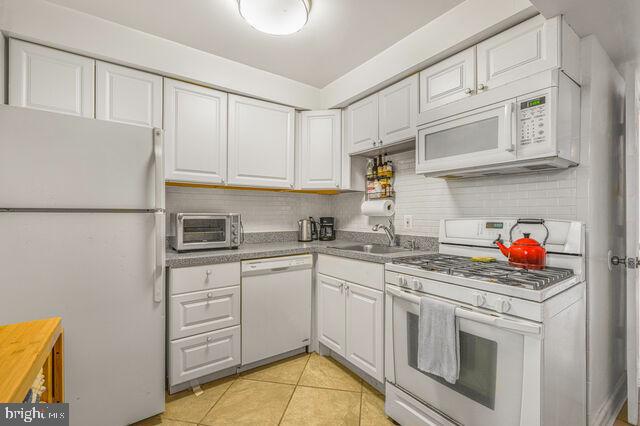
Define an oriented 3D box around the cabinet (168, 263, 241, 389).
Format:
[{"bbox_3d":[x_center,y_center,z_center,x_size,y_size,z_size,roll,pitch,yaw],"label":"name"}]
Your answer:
[{"bbox_3d":[-0.940,0.749,2.204,0.464,0.792,0.589,0,0,-35],"label":"cabinet"}]

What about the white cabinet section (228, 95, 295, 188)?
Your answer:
[{"bbox_3d":[-0.580,-0.596,2.606,0.624,0.738,0.320,0,-1,-35],"label":"white cabinet section"}]

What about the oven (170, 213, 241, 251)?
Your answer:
[{"bbox_3d":[-0.942,0.150,2.348,0.447,0.289,0.345,0,0,-35],"label":"oven"}]

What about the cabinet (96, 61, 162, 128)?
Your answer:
[{"bbox_3d":[-1.353,-0.757,2.037,0.384,0.416,0.320,0,0,-35],"label":"cabinet"}]

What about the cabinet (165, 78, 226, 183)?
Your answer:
[{"bbox_3d":[-1.014,-0.591,2.274,0.446,0.744,0.320,0,0,-35],"label":"cabinet"}]

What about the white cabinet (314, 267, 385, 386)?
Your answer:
[{"bbox_3d":[0.448,0.751,2.291,0.599,0.721,0.734,0,0,-35],"label":"white cabinet"}]

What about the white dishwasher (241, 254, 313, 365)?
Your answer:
[{"bbox_3d":[-0.497,0.747,2.516,0.619,0.790,0.589,0,0,-35],"label":"white dishwasher"}]

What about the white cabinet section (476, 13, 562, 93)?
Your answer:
[{"bbox_3d":[1.147,-0.828,1.577,0.320,0.286,0.382,0,-1,-35],"label":"white cabinet section"}]

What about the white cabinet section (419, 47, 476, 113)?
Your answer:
[{"bbox_3d":[0.927,-0.826,1.890,0.320,0.286,0.382,0,-1,-35],"label":"white cabinet section"}]

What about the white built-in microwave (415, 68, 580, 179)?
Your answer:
[{"bbox_3d":[1.025,-0.467,1.731,0.381,0.417,0.767,0,0,-35],"label":"white built-in microwave"}]

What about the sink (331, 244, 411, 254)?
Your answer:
[{"bbox_3d":[0.420,0.373,2.318,0.462,0.178,0.558,0,0,-35],"label":"sink"}]

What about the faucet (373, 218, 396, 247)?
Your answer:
[{"bbox_3d":[0.544,0.168,2.413,0.274,0.244,0.071,0,0,-35],"label":"faucet"}]

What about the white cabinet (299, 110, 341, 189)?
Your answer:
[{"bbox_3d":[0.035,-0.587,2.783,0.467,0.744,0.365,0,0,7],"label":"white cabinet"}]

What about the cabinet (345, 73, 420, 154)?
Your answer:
[{"bbox_3d":[0.609,-0.741,2.364,0.335,0.439,0.742,0,0,-35],"label":"cabinet"}]

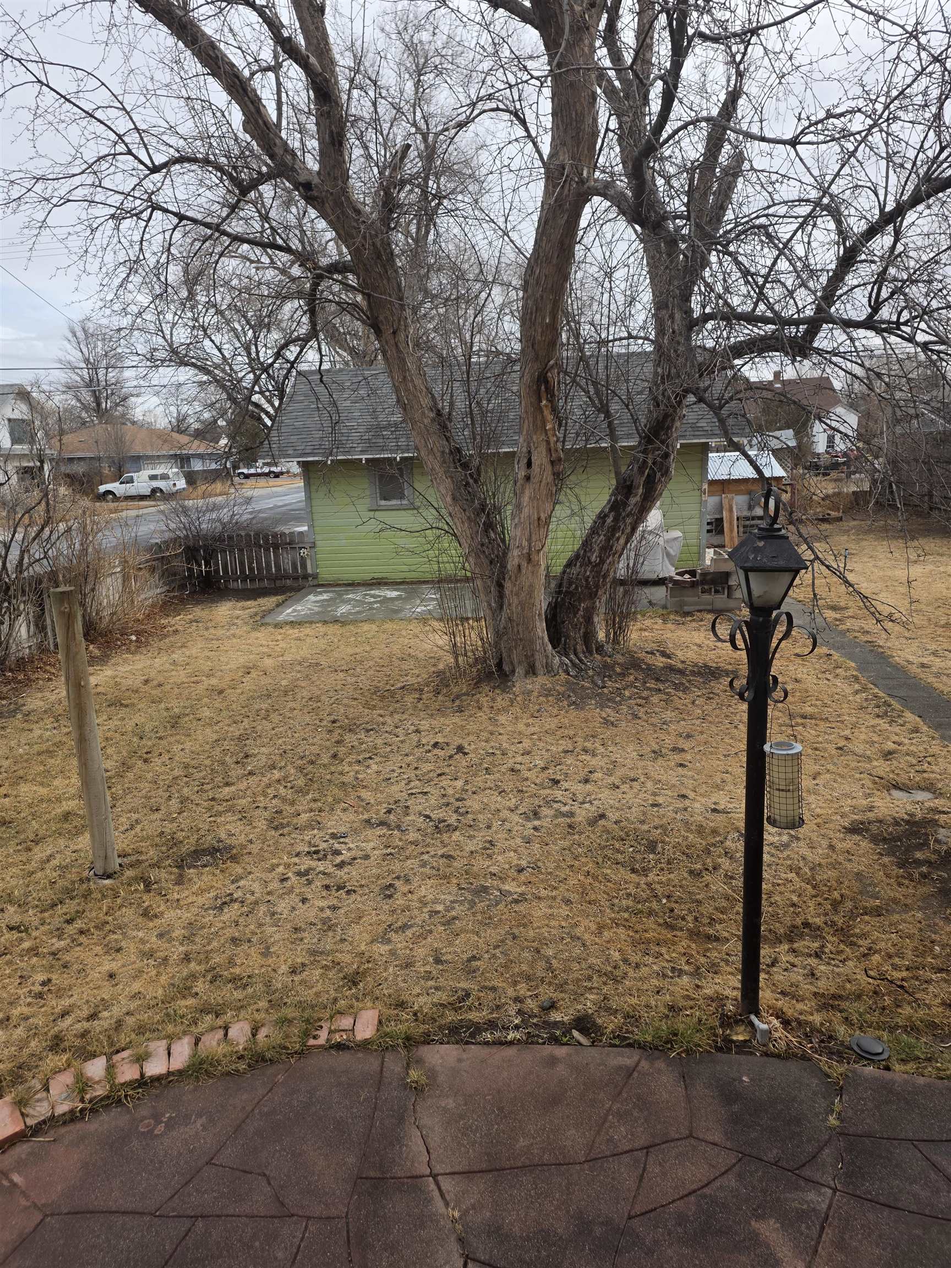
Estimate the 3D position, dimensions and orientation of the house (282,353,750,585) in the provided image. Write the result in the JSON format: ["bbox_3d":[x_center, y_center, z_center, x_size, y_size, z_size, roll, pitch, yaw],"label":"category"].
[{"bbox_3d":[0.640,-3.559,17.288,8.367,3.989,5.998,-2,13,5],"label":"house"}]

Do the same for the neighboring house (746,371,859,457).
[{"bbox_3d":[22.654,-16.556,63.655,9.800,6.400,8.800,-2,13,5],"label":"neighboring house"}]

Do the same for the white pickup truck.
[{"bbox_3d":[-20.100,-8.920,50.578,4.800,1.720,1.750,-2,13,3],"label":"white pickup truck"}]

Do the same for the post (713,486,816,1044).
[{"bbox_3d":[1.124,0.555,3.346,0.380,2.258,0.380,-1,13,9],"label":"post"}]

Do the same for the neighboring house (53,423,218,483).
[{"bbox_3d":[-26.128,-14.097,66.248,13.500,4.800,9.500,-2,13,5],"label":"neighboring house"}]

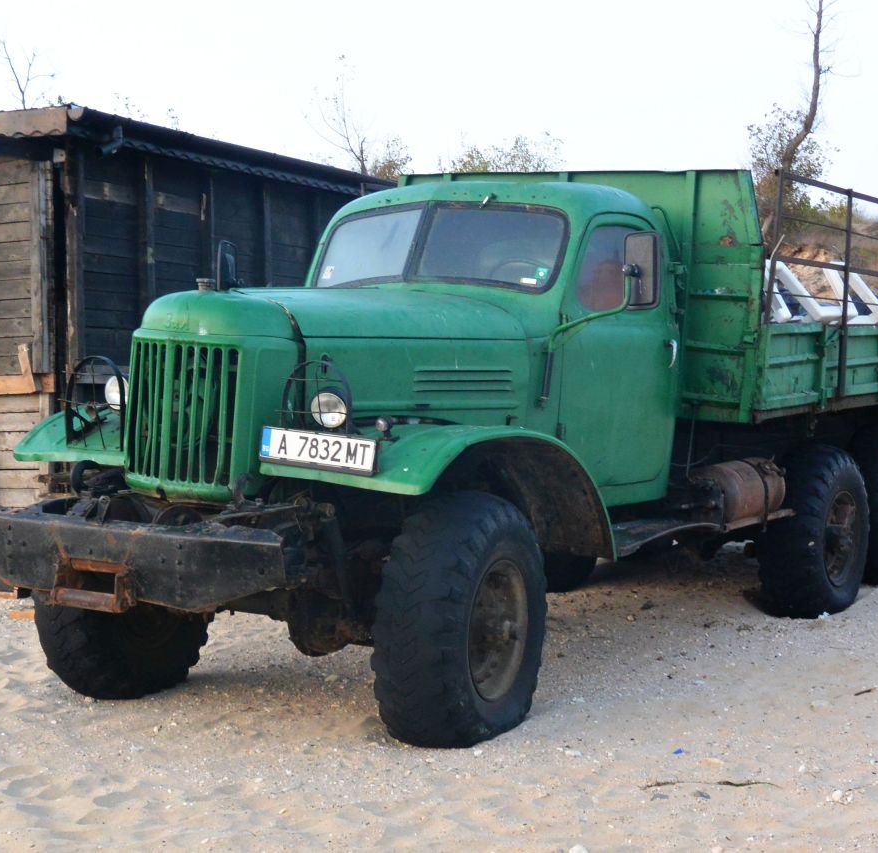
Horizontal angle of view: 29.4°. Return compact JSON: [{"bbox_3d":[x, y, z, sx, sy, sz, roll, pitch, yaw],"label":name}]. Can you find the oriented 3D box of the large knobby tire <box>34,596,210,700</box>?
[{"bbox_3d":[-1.378,0.624,7.413,0.323,1.008,1.038,4,5,26],"label":"large knobby tire"}]

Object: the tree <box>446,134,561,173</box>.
[{"bbox_3d":[1.216,-4.233,32.000,2.500,2.800,2.300,1,5,0],"label":"tree"}]

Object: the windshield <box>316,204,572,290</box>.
[{"bbox_3d":[-0.037,-0.817,7.602,1.280,0.420,0.240,5,-2,34],"label":"windshield"}]

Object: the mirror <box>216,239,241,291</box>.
[{"bbox_3d":[-1.038,-0.764,8.193,0.055,0.302,0.176,-3,7,-43],"label":"mirror"}]

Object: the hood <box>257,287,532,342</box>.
[{"bbox_3d":[-0.462,-0.482,7.023,1.220,0.230,1.220,5,6,34],"label":"hood"}]

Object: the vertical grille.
[{"bbox_3d":[-0.974,-0.046,6.329,0.560,0.540,0.090,5,3,34],"label":"vertical grille"}]

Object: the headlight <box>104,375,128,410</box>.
[{"bbox_3d":[-1.273,-0.145,6.843,0.161,0.161,0.131,5,6,34],"label":"headlight"}]

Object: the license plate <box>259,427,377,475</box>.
[{"bbox_3d":[-0.428,0.084,5.930,0.530,0.122,0.025,5,-2,37],"label":"license plate"}]

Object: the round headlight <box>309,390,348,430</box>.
[{"bbox_3d":[-0.396,-0.060,6.222,0.145,0.145,0.100,5,6,34],"label":"round headlight"}]

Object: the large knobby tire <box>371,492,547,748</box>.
[{"bbox_3d":[0.095,0.748,6.433,0.323,1.008,1.038,4,5,26],"label":"large knobby tire"}]

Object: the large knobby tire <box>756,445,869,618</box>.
[{"bbox_3d":[2.165,0.595,9.600,0.340,0.980,1.020,5,6,34],"label":"large knobby tire"}]

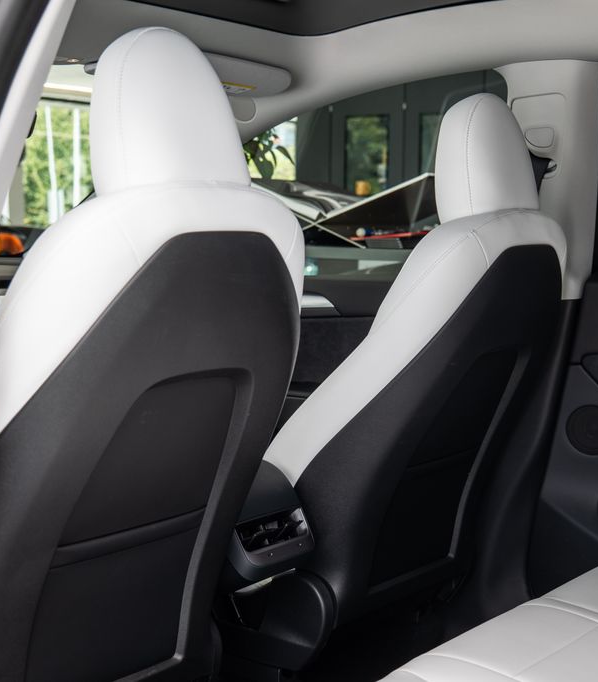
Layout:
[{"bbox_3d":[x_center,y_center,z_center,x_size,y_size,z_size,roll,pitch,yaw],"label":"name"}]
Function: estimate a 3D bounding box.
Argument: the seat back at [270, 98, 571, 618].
[{"bbox_3d":[0.202,0.024,2.158,0.289,0.906,0.532,27,18,34],"label":"seat back"}]

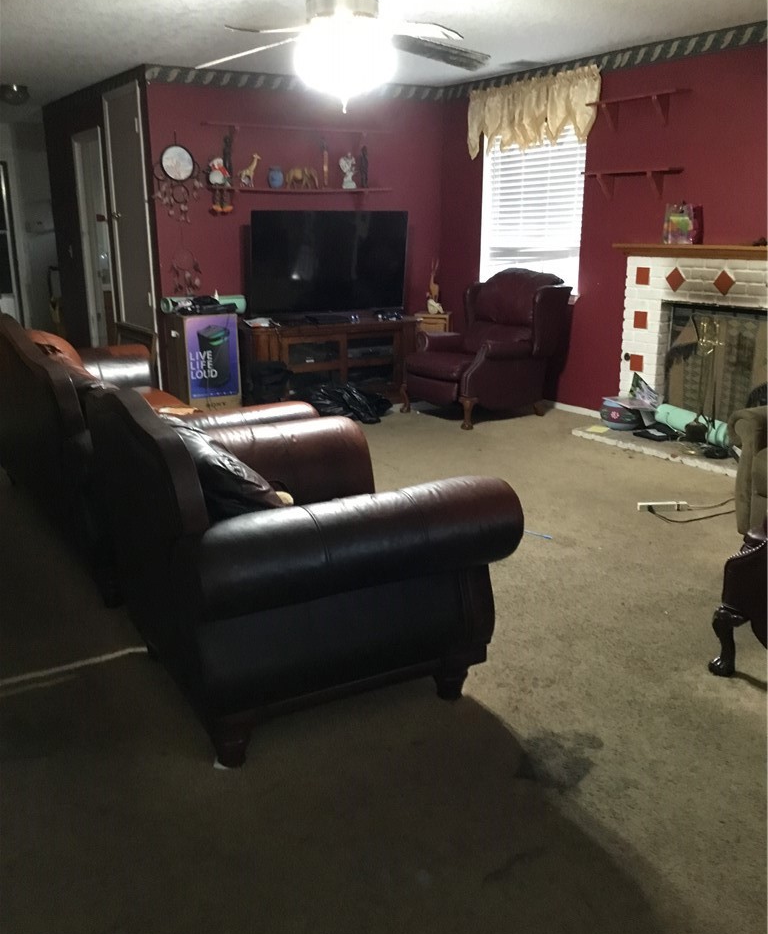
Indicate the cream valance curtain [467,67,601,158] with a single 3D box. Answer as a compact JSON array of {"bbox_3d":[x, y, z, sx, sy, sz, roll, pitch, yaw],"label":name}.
[{"bbox_3d":[1.058,-2.555,6.679,0.120,0.500,1.370,-10,18,-31],"label":"cream valance curtain"}]

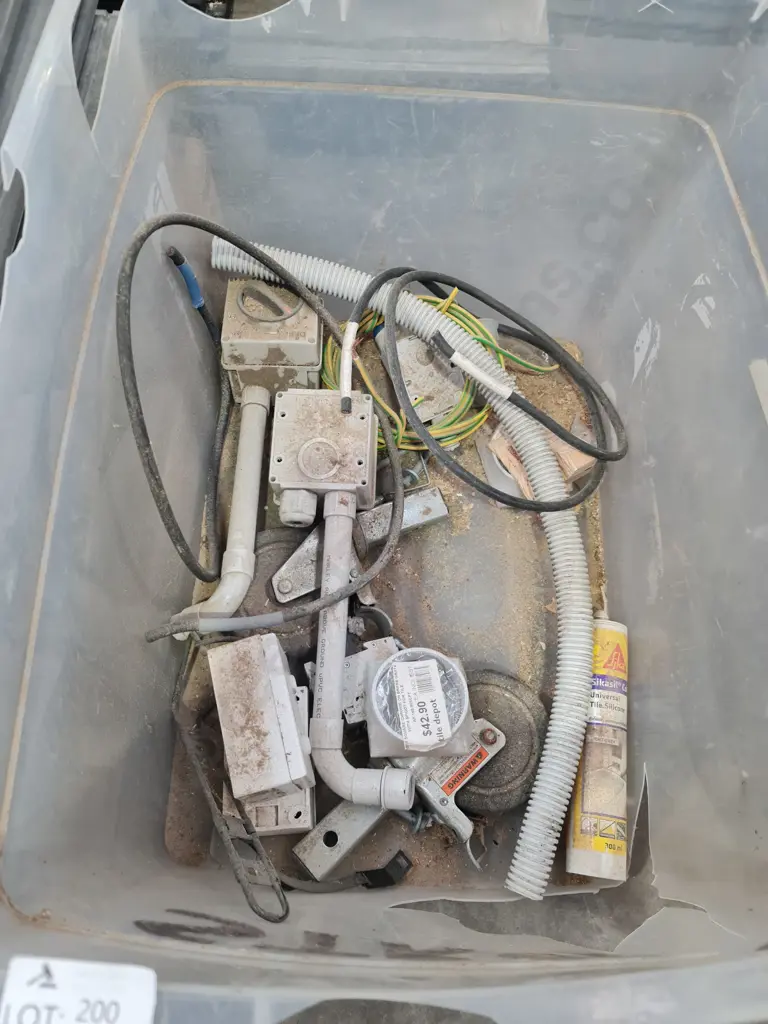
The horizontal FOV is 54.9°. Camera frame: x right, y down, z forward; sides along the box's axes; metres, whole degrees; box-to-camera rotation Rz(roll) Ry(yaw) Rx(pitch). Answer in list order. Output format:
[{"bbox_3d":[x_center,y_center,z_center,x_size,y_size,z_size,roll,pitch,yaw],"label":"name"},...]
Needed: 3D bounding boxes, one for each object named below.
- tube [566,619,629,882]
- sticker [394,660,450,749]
[{"bbox_3d":[0.197,0.211,0.678,0.050,0.050,0.224,15,67,-16],"label":"tube"},{"bbox_3d":[0.032,0.164,0.630,0.039,0.005,0.070,-8,70,-4],"label":"sticker"}]

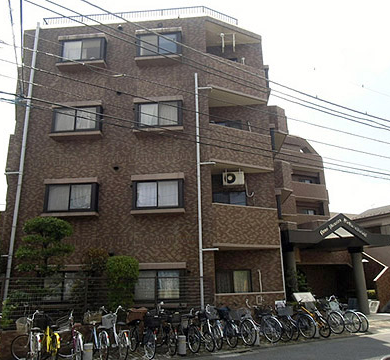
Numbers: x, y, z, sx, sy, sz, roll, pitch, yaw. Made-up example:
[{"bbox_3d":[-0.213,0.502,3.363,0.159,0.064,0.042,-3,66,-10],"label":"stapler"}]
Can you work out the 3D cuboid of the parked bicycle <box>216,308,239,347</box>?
[{"bbox_3d":[0.739,3.907,9.090,0.570,1.050,1.750,5,-16,-23],"label":"parked bicycle"}]

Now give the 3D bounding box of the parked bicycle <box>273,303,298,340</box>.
[{"bbox_3d":[2.330,4.036,9.711,0.570,1.050,1.750,6,-17,-26],"label":"parked bicycle"}]

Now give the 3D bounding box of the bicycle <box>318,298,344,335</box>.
[{"bbox_3d":[4.150,4.318,10.739,0.570,1.050,1.750,5,-16,-21],"label":"bicycle"}]

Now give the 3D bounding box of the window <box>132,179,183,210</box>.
[{"bbox_3d":[-1.227,0.489,11.348,1.672,0.985,0.250,-2,-15,4],"label":"window"}]

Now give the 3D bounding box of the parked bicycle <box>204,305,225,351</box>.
[{"bbox_3d":[0.217,3.814,8.733,0.570,1.070,1.700,6,-17,-25],"label":"parked bicycle"}]

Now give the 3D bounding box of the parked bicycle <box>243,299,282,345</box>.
[{"bbox_3d":[1.854,3.987,9.526,0.570,1.070,1.750,6,-17,-27],"label":"parked bicycle"}]

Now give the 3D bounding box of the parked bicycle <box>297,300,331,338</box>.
[{"bbox_3d":[3.509,4.123,10.009,0.570,1.020,1.600,7,-17,-28],"label":"parked bicycle"}]

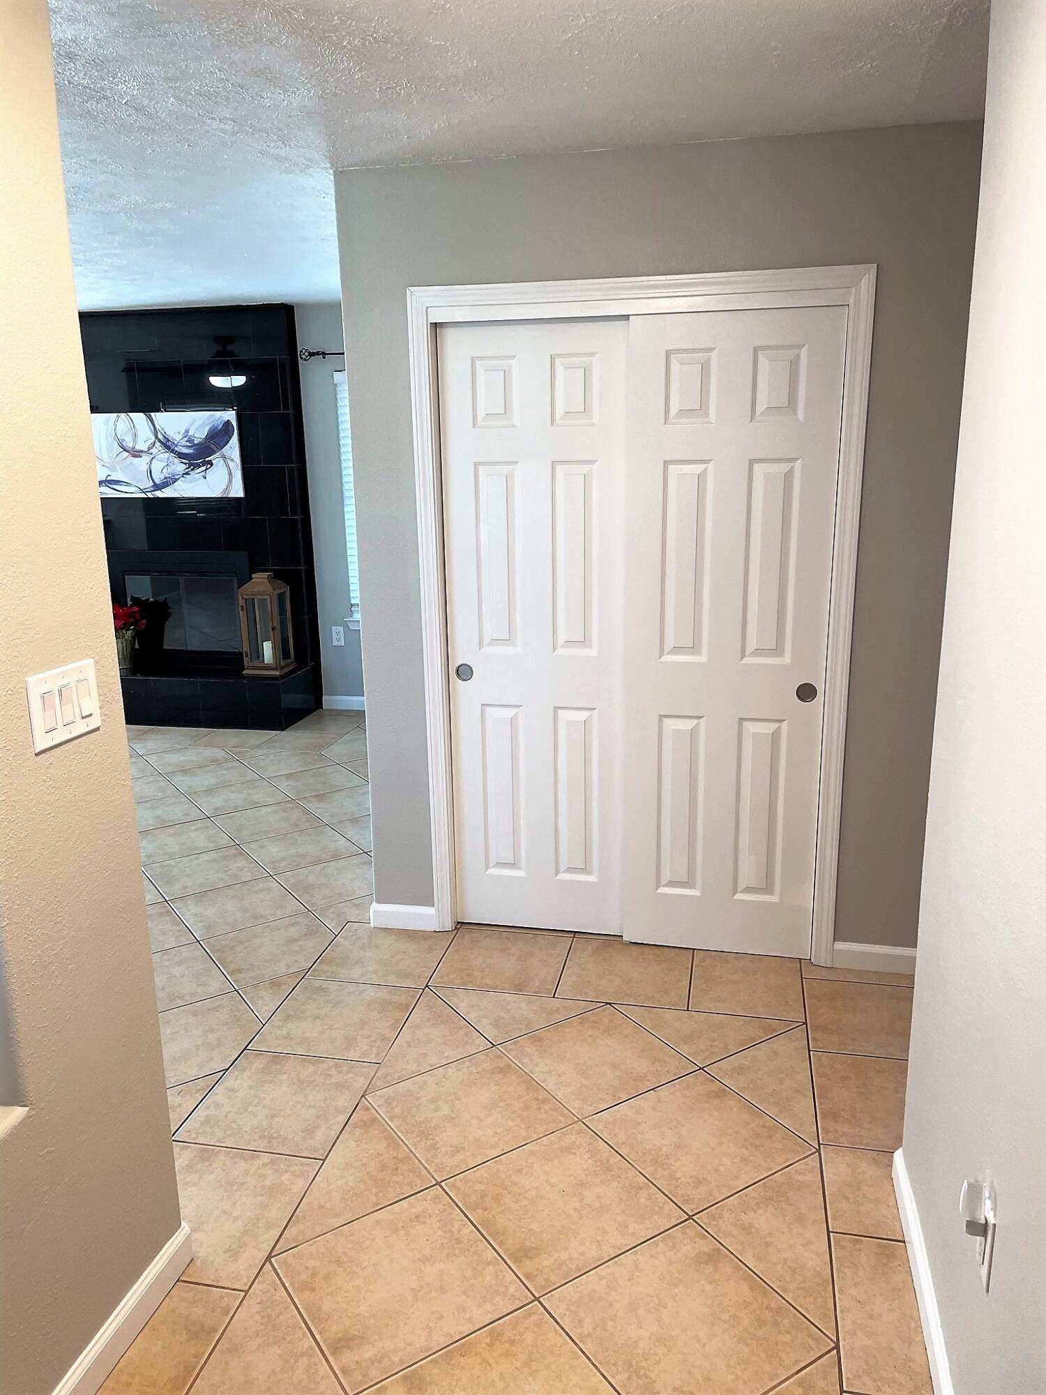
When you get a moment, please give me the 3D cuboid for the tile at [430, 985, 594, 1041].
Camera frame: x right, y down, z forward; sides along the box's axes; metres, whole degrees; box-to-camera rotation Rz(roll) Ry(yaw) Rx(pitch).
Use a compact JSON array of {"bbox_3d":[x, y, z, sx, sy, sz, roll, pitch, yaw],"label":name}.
[{"bbox_3d":[-0.047,0.963,3.115,0.563,0.011,0.281,2,14,12],"label":"tile"}]

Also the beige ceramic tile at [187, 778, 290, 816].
[{"bbox_3d":[-1.378,0.484,5.066,0.398,0.010,0.398,-10,16,-32],"label":"beige ceramic tile"}]

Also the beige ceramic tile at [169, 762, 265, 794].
[{"bbox_3d":[-1.601,0.407,5.396,0.398,0.010,0.398,-10,16,-32],"label":"beige ceramic tile"}]

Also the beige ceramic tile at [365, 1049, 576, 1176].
[{"bbox_3d":[-0.134,1.052,2.671,0.398,0.010,0.398,-10,16,-32],"label":"beige ceramic tile"}]

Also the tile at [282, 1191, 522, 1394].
[{"bbox_3d":[-0.252,1.193,2.141,0.400,0.012,0.400,-10,16,-32],"label":"tile"}]

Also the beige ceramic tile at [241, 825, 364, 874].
[{"bbox_3d":[-0.939,0.648,4.445,0.404,0.011,0.404,-9,16,-32],"label":"beige ceramic tile"}]

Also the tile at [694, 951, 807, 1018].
[{"bbox_3d":[0.702,0.901,3.282,0.337,0.012,0.400,2,14,13],"label":"tile"}]

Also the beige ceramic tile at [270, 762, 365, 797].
[{"bbox_3d":[-1.041,0.427,5.313,0.400,0.012,0.400,-10,16,-32],"label":"beige ceramic tile"}]

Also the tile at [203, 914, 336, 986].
[{"bbox_3d":[-0.833,0.862,3.564,0.404,0.011,0.404,-9,16,-32],"label":"tile"}]

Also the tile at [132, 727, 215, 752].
[{"bbox_3d":[-2.060,0.231,6.209,0.404,0.011,0.392,2,14,12],"label":"tile"}]

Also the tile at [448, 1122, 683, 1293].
[{"bbox_3d":[0.089,1.142,2.372,0.404,0.011,0.404,-9,16,-32],"label":"tile"}]

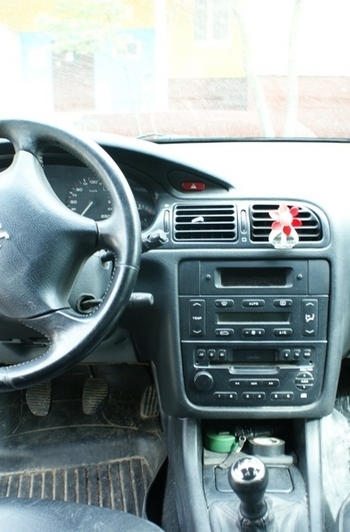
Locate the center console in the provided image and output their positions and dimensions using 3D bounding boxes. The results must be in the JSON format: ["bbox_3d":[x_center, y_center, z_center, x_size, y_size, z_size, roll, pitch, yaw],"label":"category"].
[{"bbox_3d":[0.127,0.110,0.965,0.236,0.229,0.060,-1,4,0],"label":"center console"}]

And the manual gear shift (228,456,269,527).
[{"bbox_3d":[0.088,0.271,0.720,0.050,0.090,0.050,-1,22,0],"label":"manual gear shift"}]

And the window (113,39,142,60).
[{"bbox_3d":[-1.585,-7.223,20.000,0.920,0.700,0.120,-1,14,-3],"label":"window"}]

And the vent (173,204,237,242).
[{"bbox_3d":[0.049,-0.068,0.955,0.099,0.058,0.030,-1,4,0],"label":"vent"}]

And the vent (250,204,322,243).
[{"bbox_3d":[0.176,-0.068,0.955,0.112,0.058,0.030,-1,4,0],"label":"vent"}]

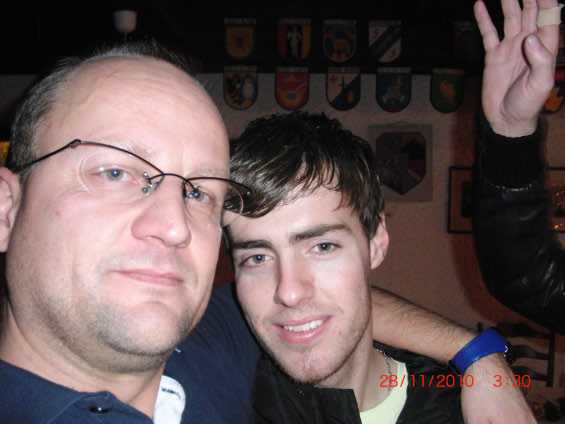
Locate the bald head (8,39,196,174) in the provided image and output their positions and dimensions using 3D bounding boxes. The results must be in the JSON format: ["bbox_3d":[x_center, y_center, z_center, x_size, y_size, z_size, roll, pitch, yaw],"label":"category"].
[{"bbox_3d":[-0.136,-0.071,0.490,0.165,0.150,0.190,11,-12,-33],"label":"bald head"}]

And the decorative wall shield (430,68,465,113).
[{"bbox_3d":[0.897,-0.658,3.270,0.188,0.242,0.020,0,2,0],"label":"decorative wall shield"}]

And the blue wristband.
[{"bbox_3d":[0.230,0.166,0.710,0.066,0.028,0.055,-37,-25,0],"label":"blue wristband"}]

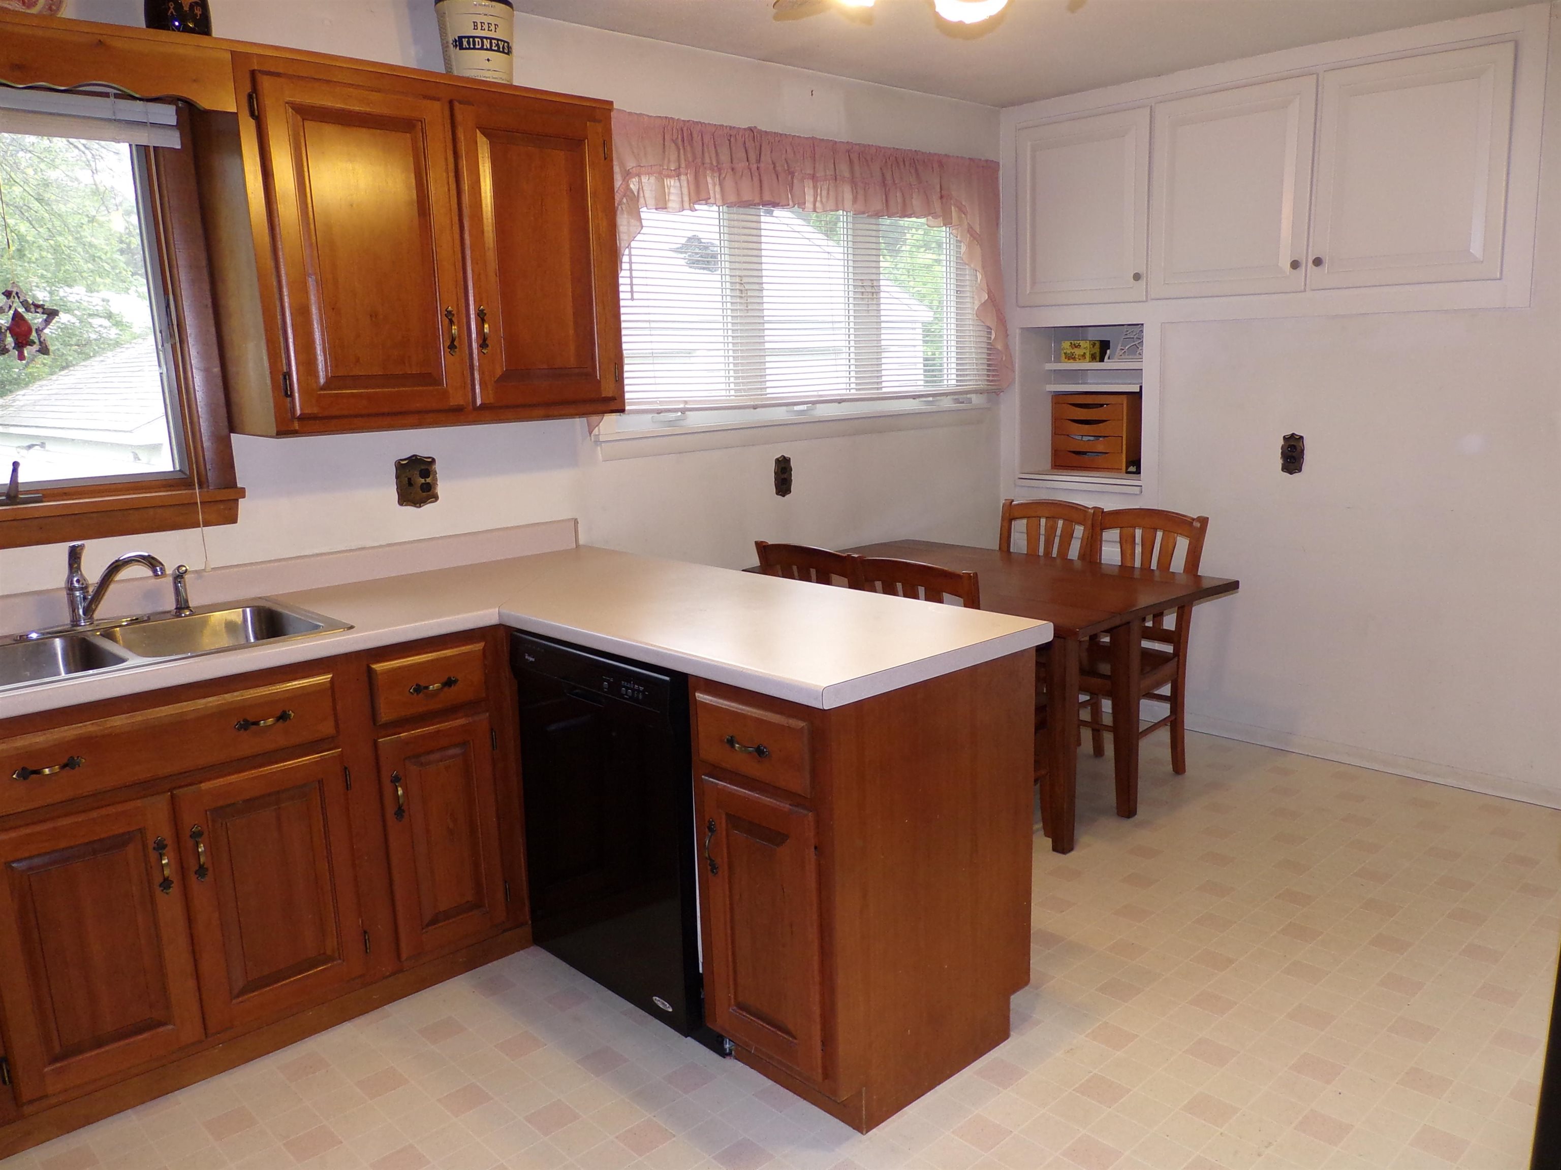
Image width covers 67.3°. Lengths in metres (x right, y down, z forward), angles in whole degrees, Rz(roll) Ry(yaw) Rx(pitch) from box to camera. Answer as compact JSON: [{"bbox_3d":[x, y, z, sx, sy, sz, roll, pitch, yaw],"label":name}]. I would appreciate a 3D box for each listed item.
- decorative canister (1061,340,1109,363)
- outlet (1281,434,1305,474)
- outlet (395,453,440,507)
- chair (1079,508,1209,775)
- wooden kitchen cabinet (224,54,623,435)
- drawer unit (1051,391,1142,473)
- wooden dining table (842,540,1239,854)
[{"bbox_3d":[1.317,-1.014,5.086,0.130,0.091,0.137,-12,15,-42],"label":"decorative canister"},{"bbox_3d":[1.806,-0.462,4.135,0.012,0.146,0.082,-12,15,-42],"label":"outlet"},{"bbox_3d":[-1.002,-0.287,3.248,0.130,0.150,0.012,-12,15,-42],"label":"outlet"},{"bbox_3d":[1.129,0.223,4.003,0.500,0.910,0.450,-12,15,-42],"label":"chair"},{"bbox_3d":[-0.902,-0.837,3.015,0.975,0.832,0.356,-12,15,-42],"label":"wooden kitchen cabinet"},{"bbox_3d":[1.411,-0.664,5.062,0.300,0.325,0.360,-12,15,-42],"label":"drawer unit"},{"bbox_3d":[0.642,0.340,3.895,0.880,0.750,1.380,-12,15,-42],"label":"wooden dining table"}]

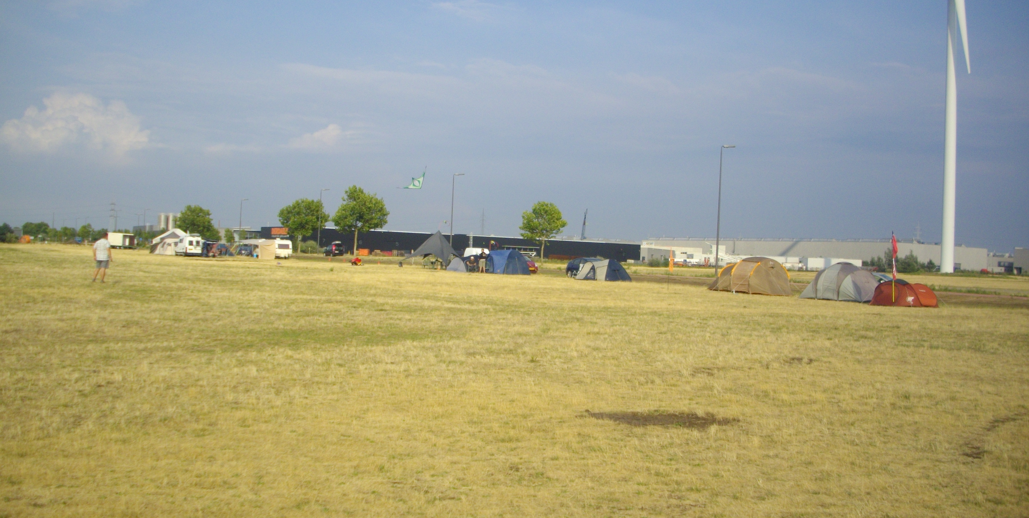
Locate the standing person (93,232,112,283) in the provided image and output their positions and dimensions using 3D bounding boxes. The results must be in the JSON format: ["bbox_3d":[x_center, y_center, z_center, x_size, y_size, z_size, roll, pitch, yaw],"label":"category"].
[{"bbox_3d":[-14.787,-0.043,39.400,0.620,1.780,0.420,2,0,-10],"label":"standing person"}]

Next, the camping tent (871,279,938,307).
[{"bbox_3d":[15.881,1.392,44.800,2.500,1.070,1.700,2,0,6],"label":"camping tent"}]

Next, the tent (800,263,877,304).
[{"bbox_3d":[14.759,1.056,49.800,2.200,1.720,3.700,2,0,-20],"label":"tent"}]

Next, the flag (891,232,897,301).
[{"bbox_3d":[14.631,0.373,42.500,0.260,2.827,0.150,2,0,0],"label":"flag"}]

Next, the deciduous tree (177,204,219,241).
[{"bbox_3d":[-66.894,-6.867,232.000,9.000,9.157,9.000,2,0,0],"label":"deciduous tree"}]

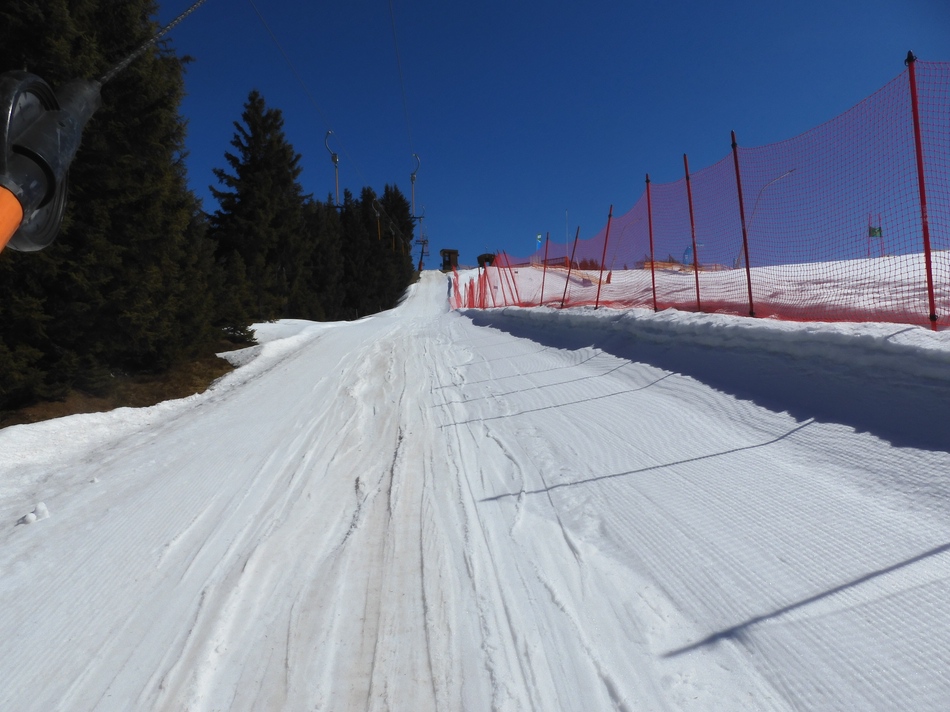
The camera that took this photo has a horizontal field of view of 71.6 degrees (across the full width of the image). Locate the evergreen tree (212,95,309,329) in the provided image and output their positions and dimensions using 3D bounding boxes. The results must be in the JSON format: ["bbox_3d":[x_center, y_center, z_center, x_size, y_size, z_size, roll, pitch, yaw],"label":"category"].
[{"bbox_3d":[-9.534,-6.540,29.000,4.500,10.400,4.500,-1,-2,0],"label":"evergreen tree"}]

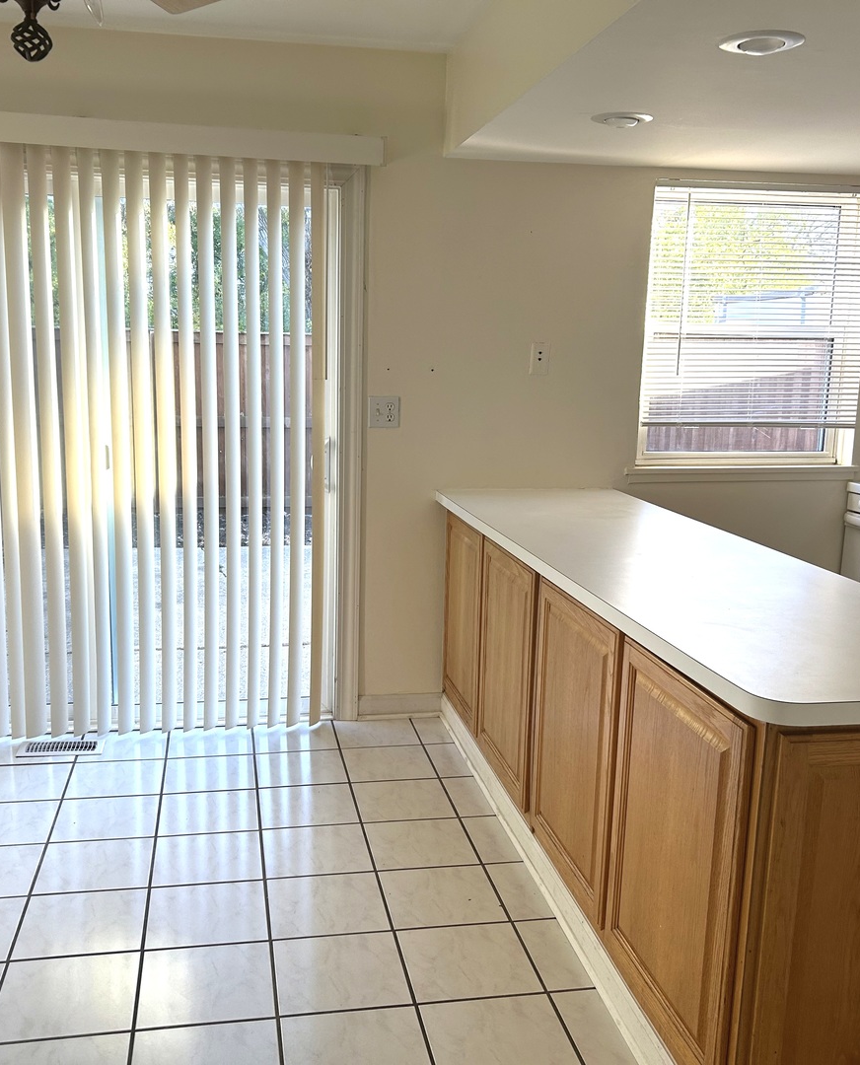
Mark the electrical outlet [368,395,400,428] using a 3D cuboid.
[{"bbox_3d":[-0.167,-0.442,3.930,0.120,0.116,0.015,0,11,-11],"label":"electrical outlet"}]

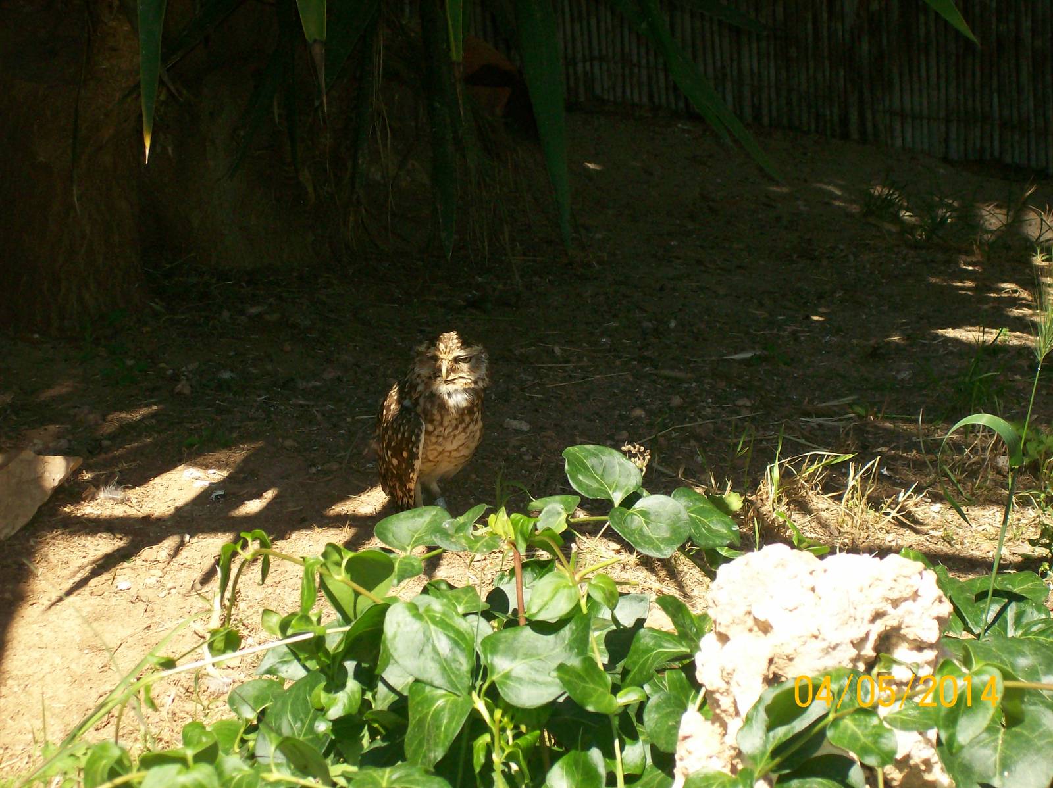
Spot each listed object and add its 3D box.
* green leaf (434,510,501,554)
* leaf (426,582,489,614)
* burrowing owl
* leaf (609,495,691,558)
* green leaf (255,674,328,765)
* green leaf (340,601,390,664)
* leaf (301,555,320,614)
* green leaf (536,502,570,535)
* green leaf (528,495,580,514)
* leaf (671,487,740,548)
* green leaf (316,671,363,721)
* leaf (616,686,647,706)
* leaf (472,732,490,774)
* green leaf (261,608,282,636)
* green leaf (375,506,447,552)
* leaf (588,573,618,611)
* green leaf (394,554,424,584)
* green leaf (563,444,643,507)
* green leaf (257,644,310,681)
[{"bbox_3d":[-0.059,0.137,3.270,0.064,0.025,0.050,6,49,5],"label":"green leaf"},{"bbox_3d":[-0.074,0.217,3.500,0.060,0.017,0.052,4,37,5],"label":"leaf"},{"bbox_3d":[-0.113,0.035,3.920,0.115,0.215,0.135,-15,25,-35],"label":"burrowing owl"},{"bbox_3d":[0.122,0.131,3.240,0.074,0.021,0.074,-30,66,-22],"label":"leaf"},{"bbox_3d":[-0.234,0.320,3.280,0.075,0.020,0.090,8,51,14],"label":"green leaf"},{"bbox_3d":[-0.168,0.248,3.420,0.018,0.075,0.050,30,1,-45],"label":"green leaf"},{"bbox_3d":[-0.211,0.186,3.200,0.019,0.053,0.022,-2,-16,31],"label":"leaf"},{"bbox_3d":[0.027,0.136,3.560,0.036,0.013,0.042,33,60,22],"label":"green leaf"},{"bbox_3d":[0.028,0.112,3.320,0.049,0.016,0.032,5,37,7],"label":"green leaf"},{"bbox_3d":[0.181,0.124,3.300,0.074,0.020,0.060,34,52,13],"label":"leaf"},{"bbox_3d":[-0.176,0.283,3.080,0.041,0.022,0.046,32,64,10],"label":"green leaf"},{"bbox_3d":[0.106,0.302,3.280,0.034,0.014,0.022,-9,32,-14],"label":"leaf"},{"bbox_3d":[-0.045,0.352,3.220,0.020,0.043,0.014,4,-25,21],"label":"leaf"},{"bbox_3d":[-0.247,0.221,3.170,0.020,0.011,0.027,-26,63,-7],"label":"green leaf"},{"bbox_3d":[-0.120,0.145,3.530,0.075,0.017,0.075,16,43,18],"label":"green leaf"},{"bbox_3d":[0.079,0.207,3.420,0.031,0.015,0.042,-32,75,-33],"label":"leaf"},{"bbox_3d":[-0.130,0.189,3.550,0.040,0.013,0.042,11,52,1],"label":"green leaf"},{"bbox_3d":[0.075,0.081,3.270,0.068,0.020,0.076,-39,71,-25],"label":"green leaf"},{"bbox_3d":[-0.241,0.265,3.250,0.054,0.018,0.044,-30,47,-27],"label":"green leaf"}]

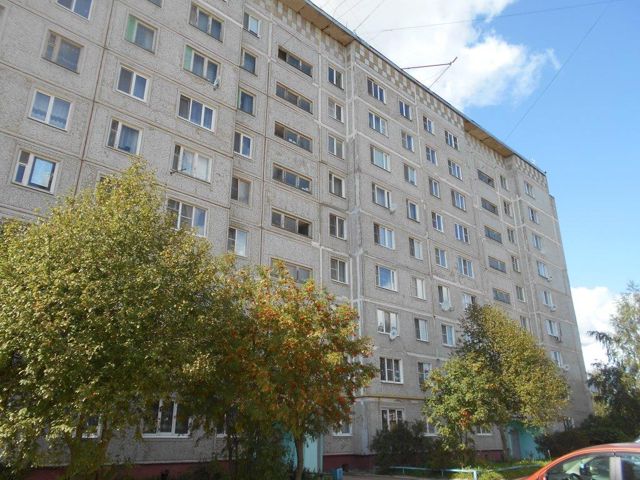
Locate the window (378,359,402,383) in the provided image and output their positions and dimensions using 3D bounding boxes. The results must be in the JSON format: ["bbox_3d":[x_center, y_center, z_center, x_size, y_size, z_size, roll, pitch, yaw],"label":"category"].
[{"bbox_3d":[4.066,7.521,27.536,1.880,1.360,0.200,18,-28,-38],"label":"window"}]

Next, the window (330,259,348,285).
[{"bbox_3d":[1.093,1.831,28.328,1.400,1.387,0.150,18,-28,-39],"label":"window"}]

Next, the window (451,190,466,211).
[{"bbox_3d":[11.309,-3.179,39.233,2.000,1.420,0.150,18,-27,-39],"label":"window"}]

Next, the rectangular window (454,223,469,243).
[{"bbox_3d":[11.292,-0.524,38.220,2.010,1.360,0.150,18,-27,-39],"label":"rectangular window"}]

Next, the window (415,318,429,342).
[{"bbox_3d":[6.431,5.753,30.443,1.320,1.370,0.150,18,-28,-38],"label":"window"}]

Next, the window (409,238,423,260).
[{"bbox_3d":[6.465,0.617,32.493,1.390,1.340,0.150,18,-28,-38],"label":"window"}]

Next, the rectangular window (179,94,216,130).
[{"bbox_3d":[-5.965,-6.167,23.392,2.000,1.350,0.150,18,-27,-39],"label":"rectangular window"}]

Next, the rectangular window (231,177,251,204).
[{"bbox_3d":[-4.132,-2.555,24.913,1.240,1.360,0.200,18,-28,-38],"label":"rectangular window"}]

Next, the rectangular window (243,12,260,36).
[{"bbox_3d":[-4.228,-12.996,28.743,1.400,1.357,0.200,18,-27,-39],"label":"rectangular window"}]

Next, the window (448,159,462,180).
[{"bbox_3d":[11.111,-5.779,39.552,1.780,1.340,0.200,18,-28,-38],"label":"window"}]

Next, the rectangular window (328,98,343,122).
[{"bbox_3d":[1.072,-8.758,32.588,1.500,1.380,0.150,18,-27,-39],"label":"rectangular window"}]

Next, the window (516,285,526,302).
[{"bbox_3d":[18.084,4.802,43.408,1.300,1.300,0.200,18,-28,-38],"label":"window"}]

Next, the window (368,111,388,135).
[{"bbox_3d":[4.055,-8.082,33.593,2.000,1.370,0.150,18,-28,-38],"label":"window"}]

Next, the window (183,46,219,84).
[{"bbox_3d":[-5.912,-8.744,24.296,1.950,1.387,0.150,18,-28,-39],"label":"window"}]

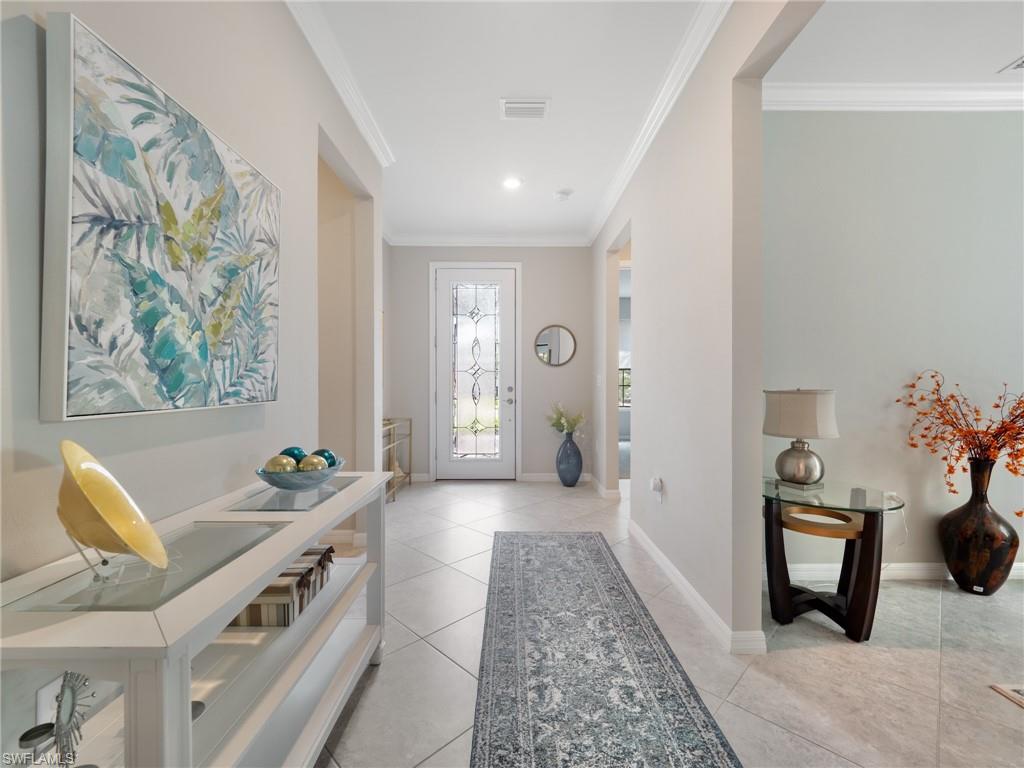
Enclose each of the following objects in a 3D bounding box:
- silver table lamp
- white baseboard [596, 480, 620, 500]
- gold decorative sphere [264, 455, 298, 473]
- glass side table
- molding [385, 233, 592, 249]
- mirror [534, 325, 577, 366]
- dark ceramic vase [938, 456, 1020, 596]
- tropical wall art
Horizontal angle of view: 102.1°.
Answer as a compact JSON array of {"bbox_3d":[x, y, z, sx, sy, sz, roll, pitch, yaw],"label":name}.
[{"bbox_3d":[1.475,0.273,2.110,0.180,0.500,0.265,0,0,-27],"label":"silver table lamp"},{"bbox_3d":[0.990,1.083,4.220,0.180,0.100,0.360,0,0,0],"label":"white baseboard"},{"bbox_3d":[-0.778,0.289,1.400,0.098,0.098,0.098,0,0,0],"label":"gold decorative sphere"},{"bbox_3d":[1.490,0.821,2.025,0.620,0.600,0.620,0,0,-6],"label":"glass side table"},{"bbox_3d":[-0.248,-1.632,4.720,2.310,0.100,0.095,0,0,0],"label":"molding"},{"bbox_3d":[0.506,-0.449,4.810,0.485,0.485,0.030,0,0,0],"label":"mirror"},{"bbox_3d":[2.525,0.765,2.248,0.290,0.710,0.290,0,0,0],"label":"dark ceramic vase"},{"bbox_3d":[-0.917,-0.335,1.212,0.050,0.815,0.775,1,0,0],"label":"tropical wall art"}]

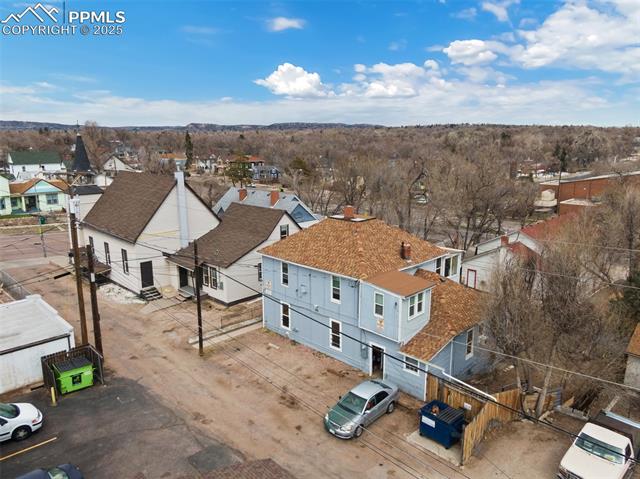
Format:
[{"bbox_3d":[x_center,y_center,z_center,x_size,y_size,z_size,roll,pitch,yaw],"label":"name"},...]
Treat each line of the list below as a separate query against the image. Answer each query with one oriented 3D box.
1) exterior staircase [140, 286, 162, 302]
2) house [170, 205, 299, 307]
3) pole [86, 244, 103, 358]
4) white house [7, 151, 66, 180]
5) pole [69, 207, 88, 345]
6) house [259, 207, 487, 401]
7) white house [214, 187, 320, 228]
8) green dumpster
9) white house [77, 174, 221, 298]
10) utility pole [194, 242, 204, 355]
[{"bbox_3d":[-15.578,4.919,40.818,1.814,0.778,1.400,12,17,43],"label":"exterior staircase"},{"bbox_3d":[-7.327,0.739,43.912,8.190,7.776,11.197,12,17,43],"label":"house"},{"bbox_3d":[-13.883,4.220,27.400,0.332,7.931,0.332,12,17,43],"label":"pole"},{"bbox_3d":[-87.246,-21.648,137.384,7.257,9.849,14.307,12,17,43],"label":"white house"},{"bbox_3d":[-15.704,2.641,28.830,0.363,10.368,0.363,12,17,43],"label":"pole"},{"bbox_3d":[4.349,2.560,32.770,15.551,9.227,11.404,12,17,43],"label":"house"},{"bbox_3d":[-7.978,-3.583,64.046,12.649,7.568,10.057,12,17,43],"label":"white house"},{"bbox_3d":[-14.471,7.895,25.990,1.607,1.348,1.814,12,17,43],"label":"green dumpster"},{"bbox_3d":[-18.308,-1.939,47.633,13.685,10.990,9.435,12,17,43],"label":"white house"},{"bbox_3d":[-7.866,3.887,28.829,0.270,8.087,0.270,12,17,43],"label":"utility pole"}]

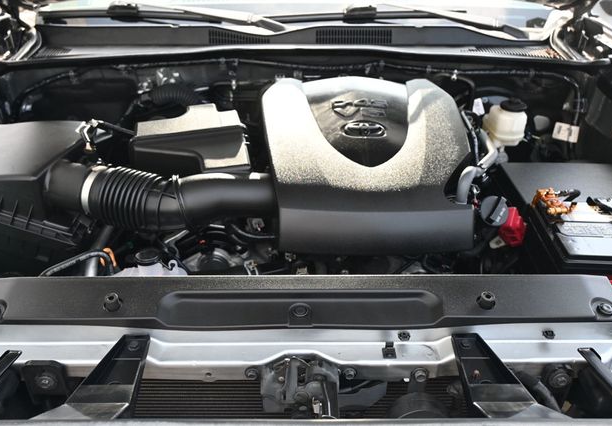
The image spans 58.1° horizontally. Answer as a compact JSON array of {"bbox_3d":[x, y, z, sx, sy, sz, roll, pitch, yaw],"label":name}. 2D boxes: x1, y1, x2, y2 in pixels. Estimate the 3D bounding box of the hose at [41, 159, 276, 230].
[{"bbox_3d":[-0.268,-0.030,1.048,0.450,0.110,0.135,0,32,0],"label":"hose"}]

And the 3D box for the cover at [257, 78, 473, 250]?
[{"bbox_3d":[0.120,-0.108,1.105,0.400,0.190,0.390,0,32,0],"label":"cover"}]

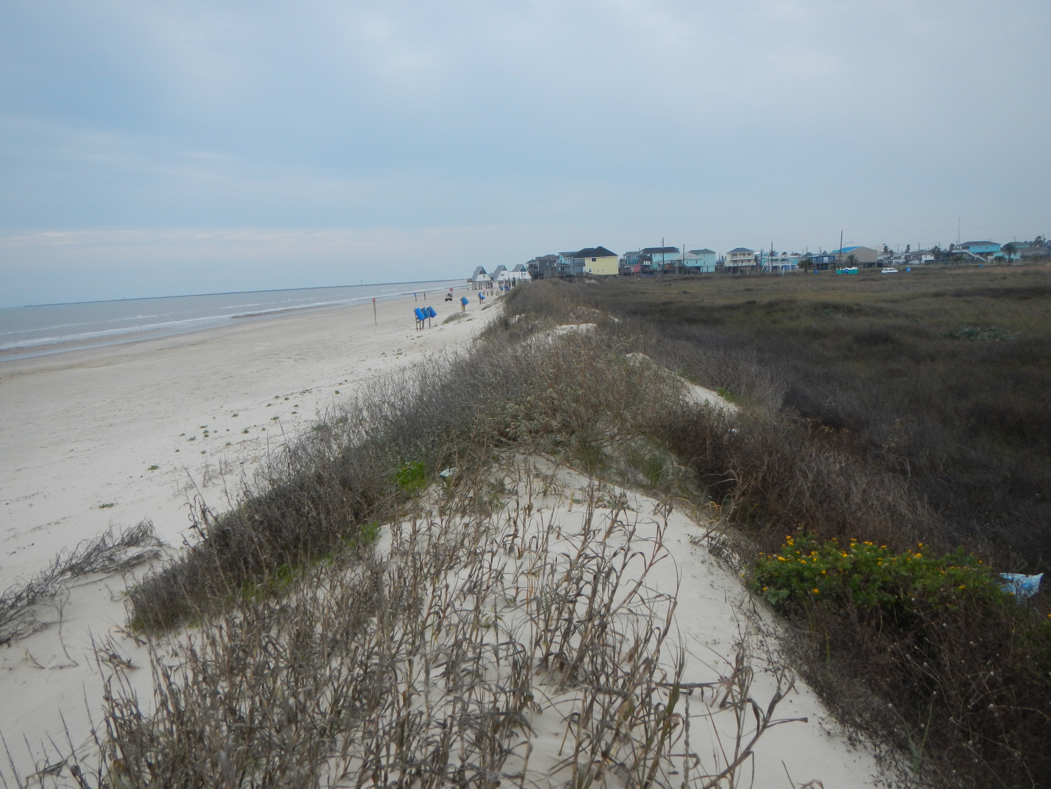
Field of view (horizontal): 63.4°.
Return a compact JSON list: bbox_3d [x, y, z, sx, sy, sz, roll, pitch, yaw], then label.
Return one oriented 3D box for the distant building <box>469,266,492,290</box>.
[{"bbox_3d":[-16.308,-42.305,308.688,6.500,8.300,8.500,-6,8,-15],"label":"distant building"}]

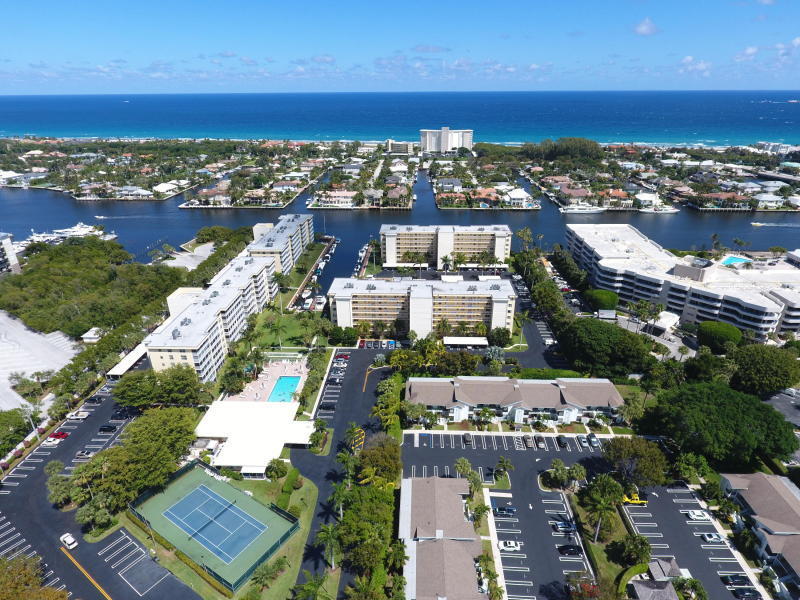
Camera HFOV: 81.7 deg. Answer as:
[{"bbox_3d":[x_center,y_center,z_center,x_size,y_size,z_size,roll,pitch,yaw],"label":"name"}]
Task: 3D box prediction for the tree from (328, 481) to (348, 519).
[{"bbox_3d":[-13.636,46.902,106.634,4.800,10.600,4.800,1,24,2],"label":"tree"}]

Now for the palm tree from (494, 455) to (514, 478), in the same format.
[{"bbox_3d":[27.145,43.481,119.130,4.500,6.100,4.500,1,24,2],"label":"palm tree"}]

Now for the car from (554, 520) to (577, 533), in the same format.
[{"bbox_3d":[37.945,51.499,105.068,4.500,1.650,1.850,1,24,2],"label":"car"}]

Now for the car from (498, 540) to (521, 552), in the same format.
[{"bbox_3d":[24.153,53.866,101.871,4.500,1.450,1.820,0,24,1],"label":"car"}]

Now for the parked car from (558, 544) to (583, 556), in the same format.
[{"bbox_3d":[37.430,54.612,100.865,4.800,1.470,1.850,0,24,0],"label":"parked car"}]

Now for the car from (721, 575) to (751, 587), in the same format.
[{"bbox_3d":[68.976,57.230,94.807,4.850,1.500,1.850,0,24,0],"label":"car"}]

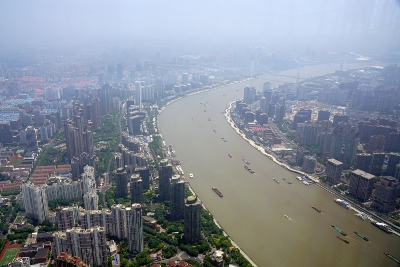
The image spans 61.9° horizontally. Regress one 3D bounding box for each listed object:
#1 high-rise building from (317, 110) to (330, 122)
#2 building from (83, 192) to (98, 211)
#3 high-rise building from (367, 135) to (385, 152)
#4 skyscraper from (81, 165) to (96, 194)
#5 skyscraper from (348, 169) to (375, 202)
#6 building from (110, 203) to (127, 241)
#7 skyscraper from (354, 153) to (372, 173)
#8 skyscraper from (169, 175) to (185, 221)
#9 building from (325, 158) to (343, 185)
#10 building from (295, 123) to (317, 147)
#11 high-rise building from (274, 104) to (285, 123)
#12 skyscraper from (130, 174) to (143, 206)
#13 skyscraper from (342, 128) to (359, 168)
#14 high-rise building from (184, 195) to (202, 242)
[{"bbox_3d":[684.210,-90.920,1850.030,48.360,61.980,38.690,1,18,3],"label":"high-rise building"},{"bbox_3d":[-296.020,190.870,907.050,33.000,54.000,24.000,-1,19,-8],"label":"building"},{"bbox_3d":[745.010,48.750,1412.440,52.000,78.000,22.000,4,20,9],"label":"high-rise building"},{"bbox_3d":[-312.700,145.660,941.190,29.000,117.000,24.000,2,19,0],"label":"skyscraper"},{"bbox_3d":[516.520,167.050,1066.000,34.000,80.000,59.500,-11,23,-31],"label":"skyscraper"},{"bbox_3d":[-193.610,213.290,799.300,33.000,86.000,22.000,2,19,0],"label":"building"},{"bbox_3d":[588.390,108.670,1199.380,46.000,75.000,22.000,1,19,-2],"label":"skyscraper"},{"bbox_3d":[-62.160,181.640,922.160,36.000,135.000,32.000,-4,20,-13],"label":"skyscraper"},{"bbox_3d":[457.250,129.980,1133.860,24.540,70.840,47.830,-7,19,-22],"label":"building"},{"bbox_3d":[474.070,5.060,1492.580,78.000,101.000,20.000,-3,20,-9],"label":"building"},{"bbox_3d":[448.050,-113.710,1871.300,37.290,92.680,33.560,0,17,0],"label":"high-rise building"},{"bbox_3d":[-184.180,173.650,988.820,30.000,103.000,29.000,-4,20,-13],"label":"skyscraper"},{"bbox_3d":[558.030,52.170,1236.030,34.000,157.000,30.000,3,19,4],"label":"skyscraper"},{"bbox_3d":[-16.620,206.250,817.370,31.260,115.480,31.260,-8,19,-25],"label":"high-rise building"}]

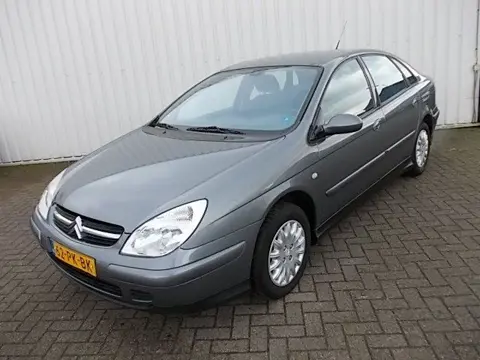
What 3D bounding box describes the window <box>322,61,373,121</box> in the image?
[{"bbox_3d":[0.741,-0.657,2.857,0.100,0.460,0.980,-12,9,44],"label":"window"}]

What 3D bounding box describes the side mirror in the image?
[{"bbox_3d":[0.617,-0.351,2.411,0.230,0.150,0.150,9,22,39],"label":"side mirror"}]

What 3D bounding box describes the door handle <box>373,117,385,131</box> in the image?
[{"bbox_3d":[1.097,-0.451,3.089,0.060,0.085,0.200,9,22,39],"label":"door handle"}]

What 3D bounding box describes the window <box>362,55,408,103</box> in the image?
[{"bbox_3d":[1.353,-0.949,3.550,0.100,0.430,0.830,-12,9,44],"label":"window"}]

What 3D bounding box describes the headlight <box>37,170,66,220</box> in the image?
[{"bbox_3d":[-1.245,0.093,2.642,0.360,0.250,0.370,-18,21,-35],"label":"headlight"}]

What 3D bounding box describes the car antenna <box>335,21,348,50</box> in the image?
[{"bbox_3d":[1.118,-1.585,4.262,0.020,0.420,0.020,9,-21,39],"label":"car antenna"}]

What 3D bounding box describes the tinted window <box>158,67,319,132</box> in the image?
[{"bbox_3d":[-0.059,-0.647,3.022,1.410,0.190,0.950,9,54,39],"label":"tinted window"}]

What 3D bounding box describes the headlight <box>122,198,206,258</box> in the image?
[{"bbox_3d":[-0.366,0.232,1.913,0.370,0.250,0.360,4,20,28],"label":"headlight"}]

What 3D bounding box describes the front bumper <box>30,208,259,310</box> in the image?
[{"bbox_3d":[-0.742,0.397,2.398,1.750,0.450,0.660,9,22,39],"label":"front bumper"}]

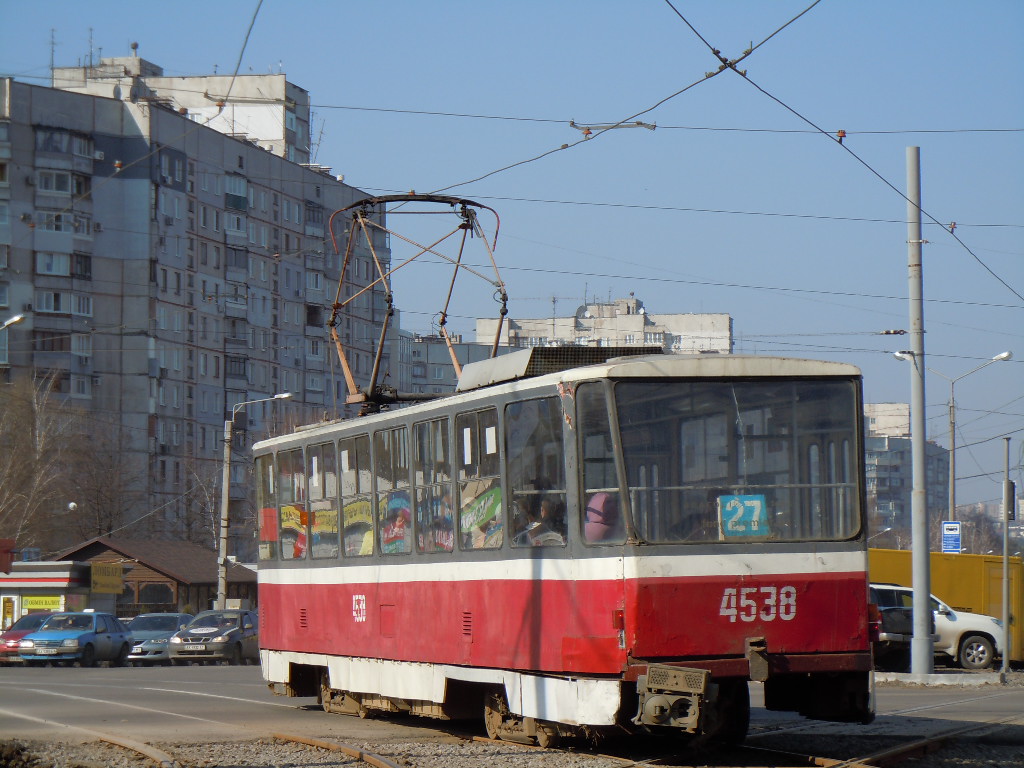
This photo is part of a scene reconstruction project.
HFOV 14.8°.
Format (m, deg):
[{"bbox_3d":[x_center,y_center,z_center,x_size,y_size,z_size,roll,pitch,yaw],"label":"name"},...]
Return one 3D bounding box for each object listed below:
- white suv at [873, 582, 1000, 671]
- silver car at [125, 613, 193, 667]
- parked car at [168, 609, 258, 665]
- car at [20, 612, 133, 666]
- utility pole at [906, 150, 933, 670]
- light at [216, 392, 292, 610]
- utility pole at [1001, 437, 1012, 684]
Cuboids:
[{"bbox_3d":[8.985,5.564,89.853,4.780,1.880,1.880,0,-3,0],"label":"white suv"},{"bbox_3d":[-9.349,6.847,106.540,1.770,1.440,4.600,-1,-3,16],"label":"silver car"},{"bbox_3d":[-7.409,6.576,102.540,1.680,1.430,4.240,-1,-3,16],"label":"parked car"},{"bbox_3d":[-10.893,6.377,99.039,1.670,1.390,4.350,0,-3,13],"label":"car"},{"bbox_3d":[7.829,0.497,75.886,0.400,10.190,0.400,-1,-3,0],"label":"utility pole"},{"bbox_3d":[-8.639,4.580,132.000,2.500,8.650,0.350,0,-3,0],"label":"light"},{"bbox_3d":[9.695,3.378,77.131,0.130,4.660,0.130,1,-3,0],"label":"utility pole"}]

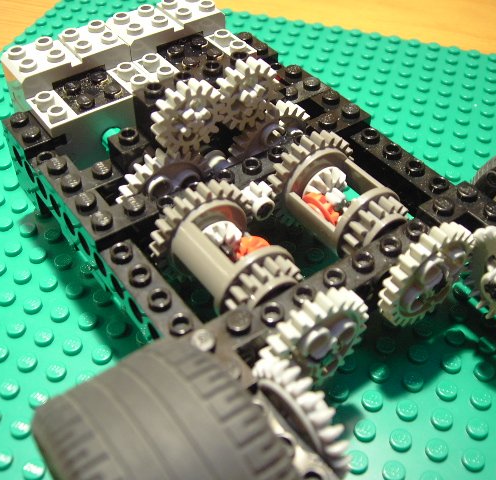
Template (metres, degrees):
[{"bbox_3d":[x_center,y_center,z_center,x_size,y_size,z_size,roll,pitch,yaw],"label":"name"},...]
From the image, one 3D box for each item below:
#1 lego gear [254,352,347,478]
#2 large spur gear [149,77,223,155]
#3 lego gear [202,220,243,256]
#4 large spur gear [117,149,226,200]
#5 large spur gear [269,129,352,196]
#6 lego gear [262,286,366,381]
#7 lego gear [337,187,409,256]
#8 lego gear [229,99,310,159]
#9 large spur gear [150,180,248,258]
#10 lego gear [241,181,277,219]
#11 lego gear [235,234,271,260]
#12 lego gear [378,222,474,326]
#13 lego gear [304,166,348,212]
[{"bbox_3d":[0.008,0.032,0.115,0.006,0.025,0.025,-27,51,-25],"label":"lego gear"},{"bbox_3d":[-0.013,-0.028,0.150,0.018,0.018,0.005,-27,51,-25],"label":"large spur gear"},{"bbox_3d":[-0.006,0.002,0.146,0.013,0.013,0.005,-27,51,-25],"label":"lego gear"},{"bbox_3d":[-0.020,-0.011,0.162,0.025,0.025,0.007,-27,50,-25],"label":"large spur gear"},{"bbox_3d":[0.016,-0.015,0.165,0.025,0.025,0.007,-27,50,-25],"label":"large spur gear"},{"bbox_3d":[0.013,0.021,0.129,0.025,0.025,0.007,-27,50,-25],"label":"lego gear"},{"bbox_3d":[0.029,-0.002,0.149,0.020,0.020,0.007,-27,51,-25],"label":"lego gear"},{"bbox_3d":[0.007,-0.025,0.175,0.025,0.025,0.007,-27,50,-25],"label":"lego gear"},{"bbox_3d":[-0.010,-0.001,0.149,0.026,0.026,0.006,-27,51,-25],"label":"large spur gear"},{"bbox_3d":[0.002,-0.009,0.157,0.010,0.010,0.008,-27,51,-25],"label":"lego gear"},{"bbox_3d":[0.000,0.005,0.146,0.005,0.013,0.013,0,35,-45],"label":"lego gear"},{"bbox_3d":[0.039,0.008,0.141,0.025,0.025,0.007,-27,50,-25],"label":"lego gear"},{"bbox_3d":[0.020,-0.011,0.161,0.014,0.014,0.005,-27,50,-25],"label":"lego gear"}]

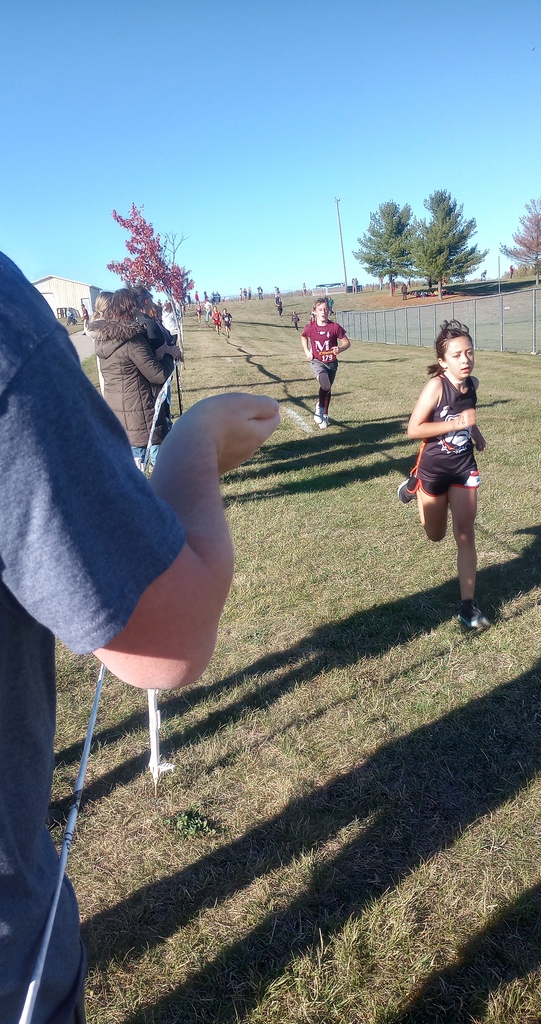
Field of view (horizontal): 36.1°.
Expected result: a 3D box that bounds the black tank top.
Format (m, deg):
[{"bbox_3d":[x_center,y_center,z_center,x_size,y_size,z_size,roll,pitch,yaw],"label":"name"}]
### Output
[{"bbox_3d":[0.777,-0.370,3.620,0.300,0.457,0.210,-8,14,-16],"label":"black tank top"}]

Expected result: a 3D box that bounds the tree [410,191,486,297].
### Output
[{"bbox_3d":[18.352,-27.597,86.000,8.300,10.811,8.000,-1,14,12],"label":"tree"}]

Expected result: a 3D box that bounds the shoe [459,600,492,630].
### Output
[{"bbox_3d":[0.934,0.472,3.800,0.090,0.100,0.235,-8,14,-14],"label":"shoe"}]

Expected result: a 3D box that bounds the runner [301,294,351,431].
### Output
[{"bbox_3d":[0.600,-1.639,9.200,0.540,1.437,0.520,-5,14,-3],"label":"runner"}]

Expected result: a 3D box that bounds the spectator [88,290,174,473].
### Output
[{"bbox_3d":[-1.187,-1.093,7.200,0.550,1.640,0.520,6,17,35],"label":"spectator"}]

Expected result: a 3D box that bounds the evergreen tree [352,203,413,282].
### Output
[{"bbox_3d":[12.203,-27.887,88.000,7.000,9.753,6.800,-2,14,8],"label":"evergreen tree"}]

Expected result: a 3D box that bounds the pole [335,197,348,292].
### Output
[{"bbox_3d":[7.878,-29.541,92.000,0.500,10.292,0.400,-3,14,5],"label":"pole"}]

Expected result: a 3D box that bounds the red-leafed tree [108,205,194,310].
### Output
[{"bbox_3d":[-2.918,-5.459,20.200,2.100,3.841,2.000,-6,14,-8],"label":"red-leafed tree"}]

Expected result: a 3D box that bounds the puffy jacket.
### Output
[{"bbox_3d":[-1.192,-1.118,7.200,0.560,1.113,0.480,6,17,35],"label":"puffy jacket"}]

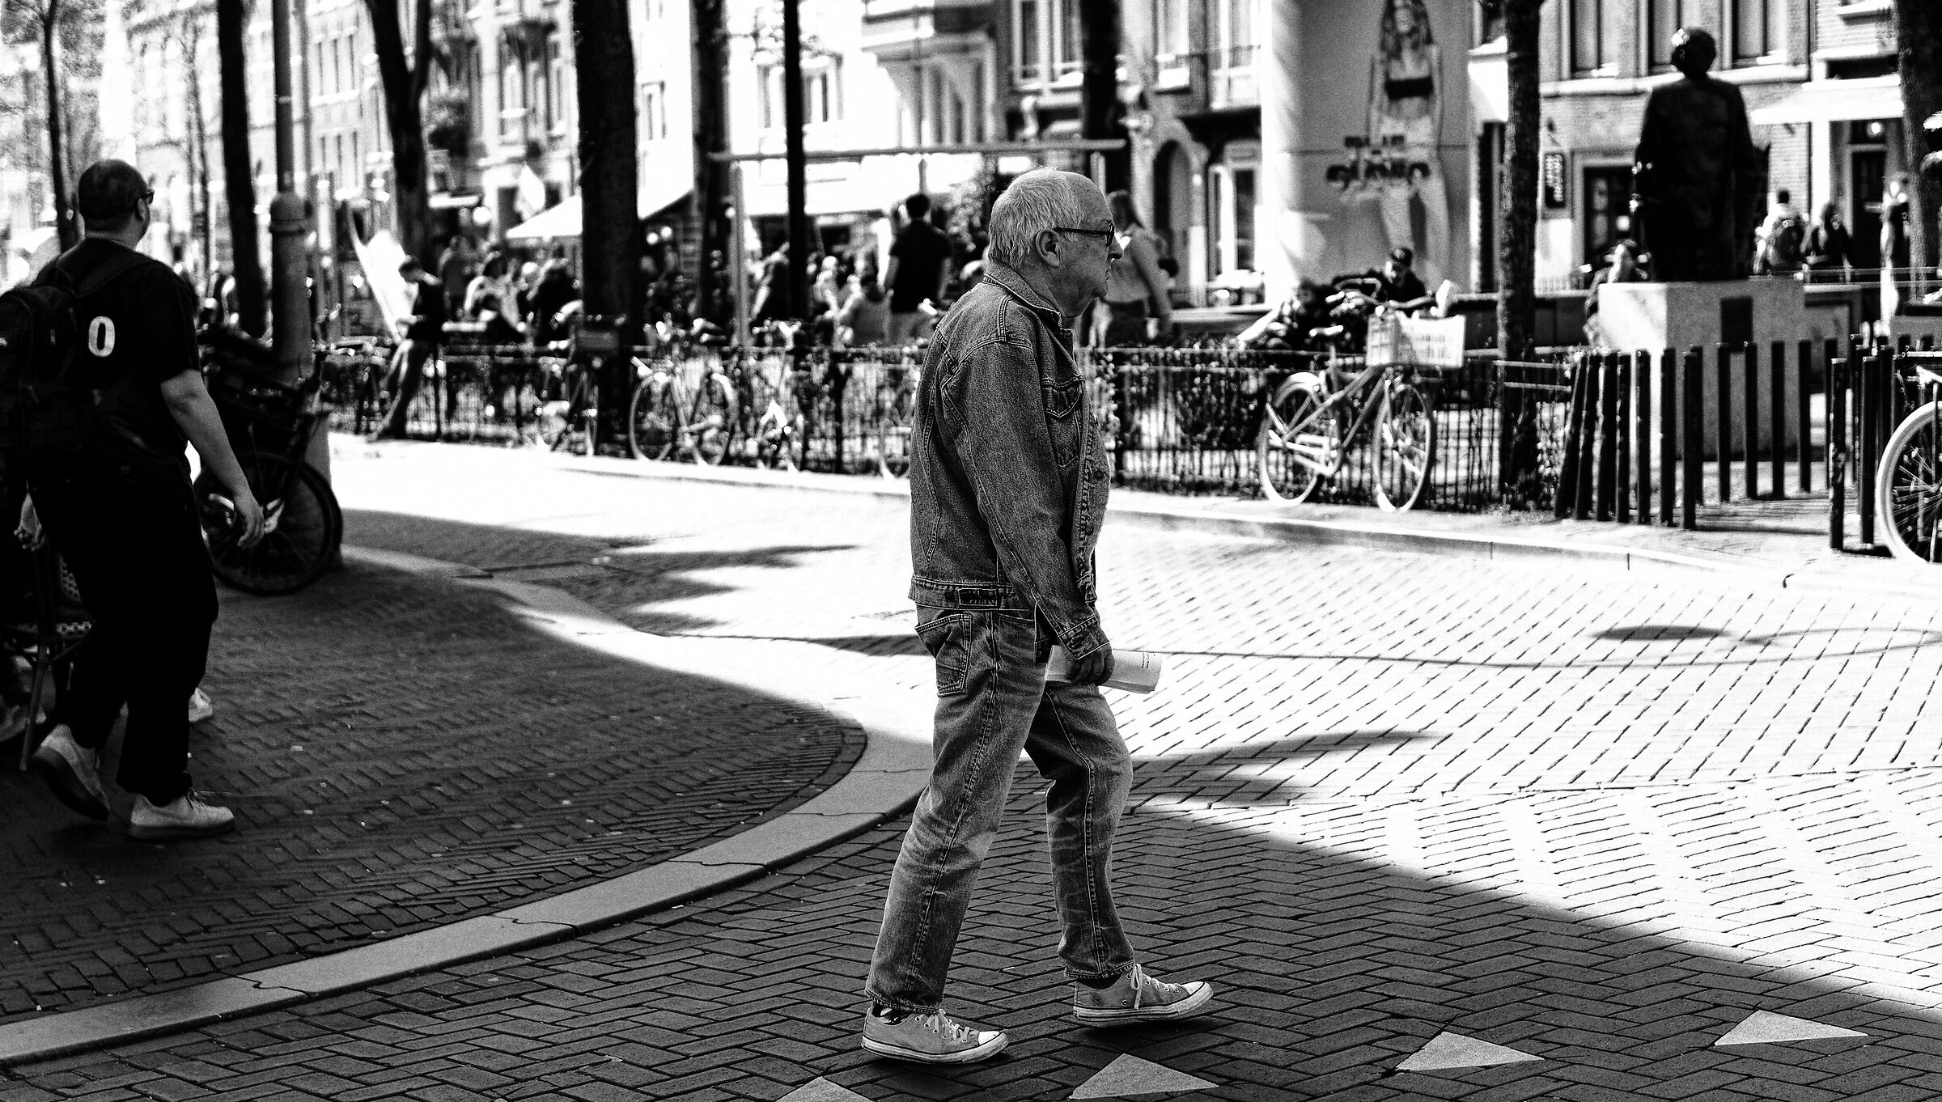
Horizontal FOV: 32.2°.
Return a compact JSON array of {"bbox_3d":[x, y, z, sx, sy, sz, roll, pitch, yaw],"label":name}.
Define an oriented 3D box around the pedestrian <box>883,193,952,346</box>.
[{"bbox_3d":[-0.399,-1.747,24.949,0.520,1.800,0.380,-1,6,3],"label":"pedestrian"}]

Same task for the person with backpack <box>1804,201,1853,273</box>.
[{"bbox_3d":[9.166,-2.900,35.910,0.400,1.650,0.480,4,8,45],"label":"person with backpack"}]

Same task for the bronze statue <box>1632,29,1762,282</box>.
[{"bbox_3d":[4.554,-2.487,21.168,0.750,1.573,0.600,-4,6,-25],"label":"bronze statue"}]

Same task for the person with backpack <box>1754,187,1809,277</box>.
[{"bbox_3d":[9.616,-3.424,40.000,0.550,1.740,0.420,-2,5,-12],"label":"person with backpack"}]

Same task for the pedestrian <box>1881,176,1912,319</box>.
[{"bbox_3d":[9.490,-2.984,34.500,0.420,1.700,0.480,-4,6,-25],"label":"pedestrian"}]

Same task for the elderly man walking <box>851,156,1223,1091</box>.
[{"bbox_3d":[0.110,0.118,6.484,0.680,1.695,0.520,-2,6,-4],"label":"elderly man walking"}]

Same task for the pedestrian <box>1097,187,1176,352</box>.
[{"bbox_3d":[1.113,-1.587,22.757,0.500,1.700,0.450,3,7,40],"label":"pedestrian"}]

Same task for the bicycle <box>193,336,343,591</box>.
[{"bbox_3d":[-3.504,-0.445,16.466,0.660,1.200,1.650,-3,5,-20],"label":"bicycle"}]

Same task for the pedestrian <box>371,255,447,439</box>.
[{"bbox_3d":[-5.209,-1.891,31.200,0.600,1.700,0.500,-4,6,-28],"label":"pedestrian"}]

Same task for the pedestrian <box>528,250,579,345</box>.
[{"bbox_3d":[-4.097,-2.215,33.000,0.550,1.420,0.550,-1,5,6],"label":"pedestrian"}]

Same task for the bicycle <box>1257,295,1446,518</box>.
[{"bbox_3d":[2.127,-0.802,18.918,0.600,1.130,1.830,-4,6,-28],"label":"bicycle"}]

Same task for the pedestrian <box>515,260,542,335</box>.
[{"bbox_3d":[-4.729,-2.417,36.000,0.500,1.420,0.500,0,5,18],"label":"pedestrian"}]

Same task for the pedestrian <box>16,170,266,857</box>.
[{"bbox_3d":[-2.216,-0.138,9.000,0.560,1.780,0.540,-5,6,-34],"label":"pedestrian"}]

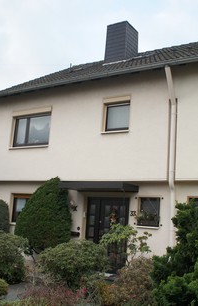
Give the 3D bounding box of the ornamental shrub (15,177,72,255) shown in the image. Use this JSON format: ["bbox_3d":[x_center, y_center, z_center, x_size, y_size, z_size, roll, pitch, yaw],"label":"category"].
[{"bbox_3d":[-1.653,1.858,10.153,1.600,2.406,1.552,3,-10,1],"label":"ornamental shrub"}]

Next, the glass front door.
[{"bbox_3d":[0.246,2.438,10.634,1.523,2.076,0.116,-3,-12,30],"label":"glass front door"}]

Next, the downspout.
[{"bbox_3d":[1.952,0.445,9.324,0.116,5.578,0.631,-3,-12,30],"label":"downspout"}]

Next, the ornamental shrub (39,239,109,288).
[{"bbox_3d":[-0.557,2.499,7.818,1.455,1.018,1.358,3,-10,1],"label":"ornamental shrub"}]

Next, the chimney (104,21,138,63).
[{"bbox_3d":[1.055,-4.859,16.012,1.009,1.833,1.164,-3,-12,30],"label":"chimney"}]

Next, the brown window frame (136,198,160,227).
[{"bbox_3d":[1.445,1.690,9.827,0.656,0.819,0.165,-3,-12,30],"label":"brown window frame"}]

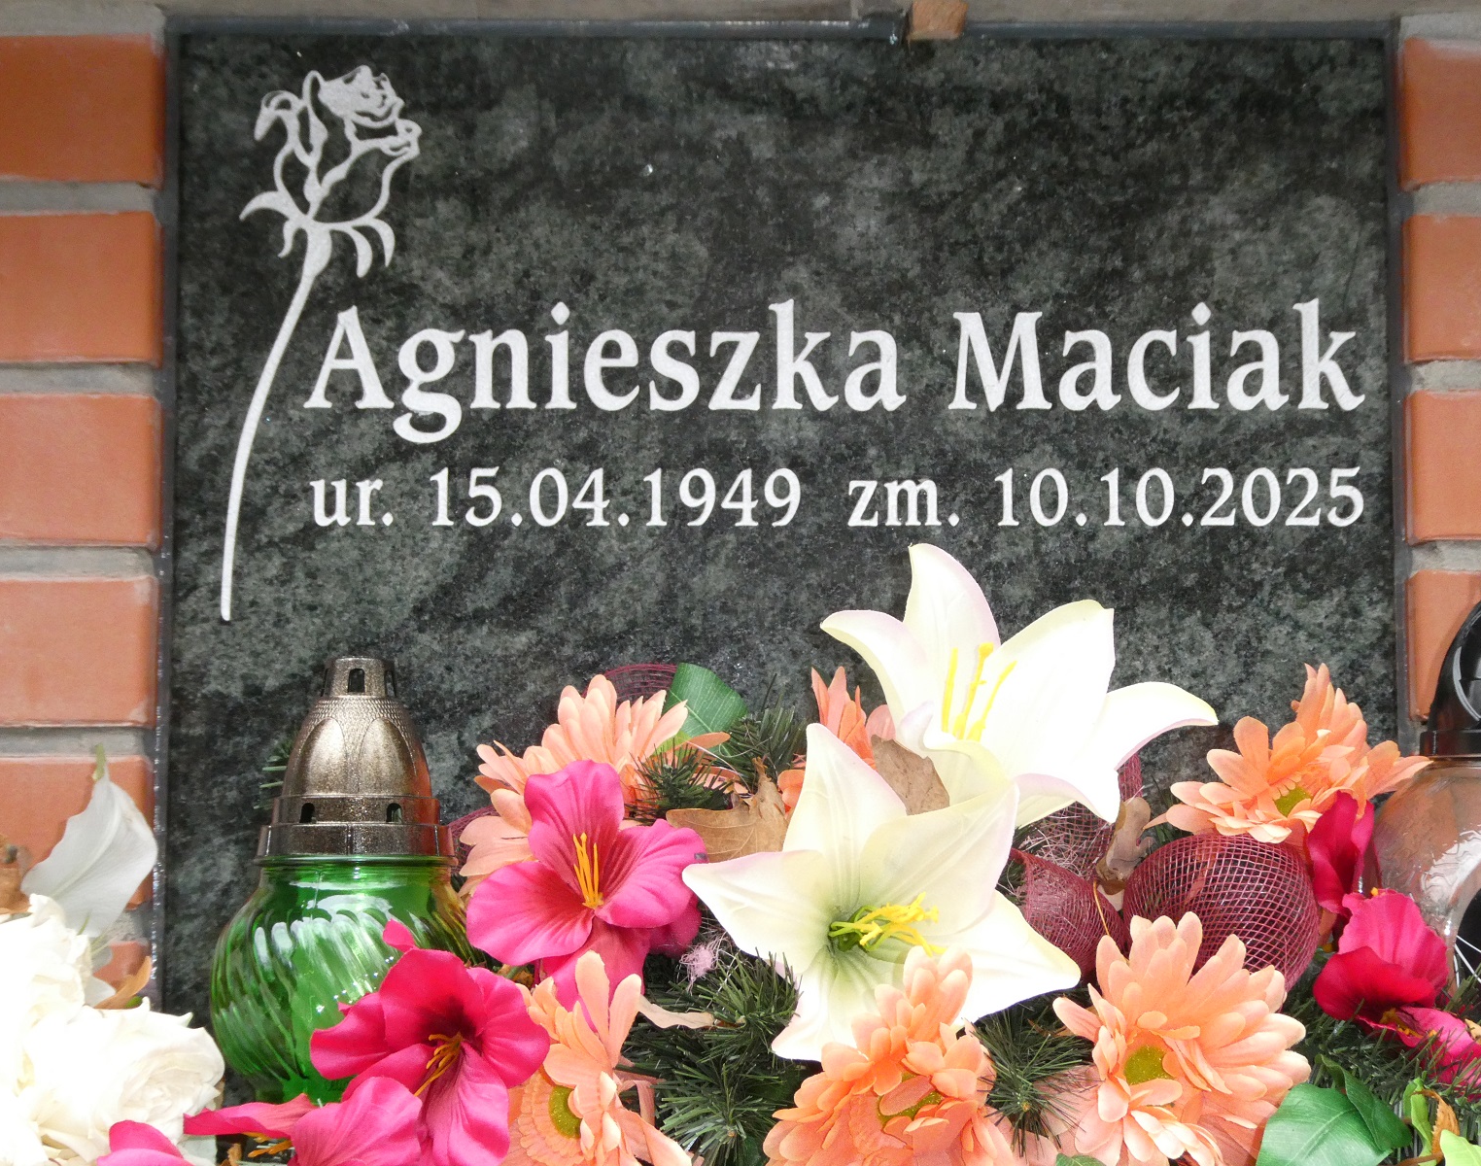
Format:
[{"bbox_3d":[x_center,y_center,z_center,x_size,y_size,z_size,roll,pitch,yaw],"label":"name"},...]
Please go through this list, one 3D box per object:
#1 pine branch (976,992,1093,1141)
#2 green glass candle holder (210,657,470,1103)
[{"bbox_3d":[0.105,0.174,1.050,0.045,0.054,0.050,0,-4,0],"label":"pine branch"},{"bbox_3d":[-0.153,0.121,1.160,0.114,0.184,0.114,0,-4,0],"label":"green glass candle holder"}]

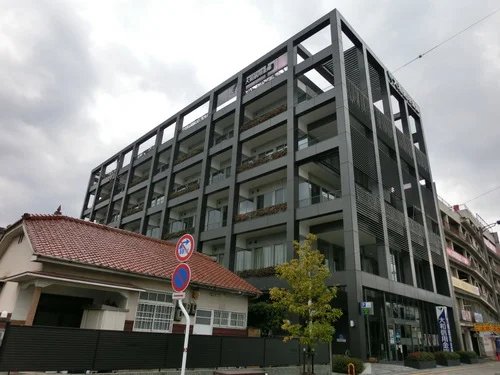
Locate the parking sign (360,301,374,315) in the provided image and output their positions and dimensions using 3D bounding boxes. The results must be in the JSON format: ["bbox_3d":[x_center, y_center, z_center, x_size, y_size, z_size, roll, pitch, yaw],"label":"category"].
[{"bbox_3d":[6.178,6.360,18.242,0.600,0.660,0.180,-19,-31,41],"label":"parking sign"}]

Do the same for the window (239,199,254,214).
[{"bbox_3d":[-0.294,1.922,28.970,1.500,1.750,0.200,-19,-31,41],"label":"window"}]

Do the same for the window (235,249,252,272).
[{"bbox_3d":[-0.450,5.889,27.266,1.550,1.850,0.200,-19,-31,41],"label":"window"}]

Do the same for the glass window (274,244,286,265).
[{"bbox_3d":[2.189,4.958,24.693,1.050,1.800,0.120,-19,-31,41],"label":"glass window"}]

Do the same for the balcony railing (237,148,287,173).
[{"bbox_3d":[0.926,-1.978,27.167,5.400,0.750,0.350,-19,-31,41],"label":"balcony railing"}]

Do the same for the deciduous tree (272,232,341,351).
[{"bbox_3d":[2.098,3.975,12.970,2.650,4.718,2.600,2,-23,1],"label":"deciduous tree"}]

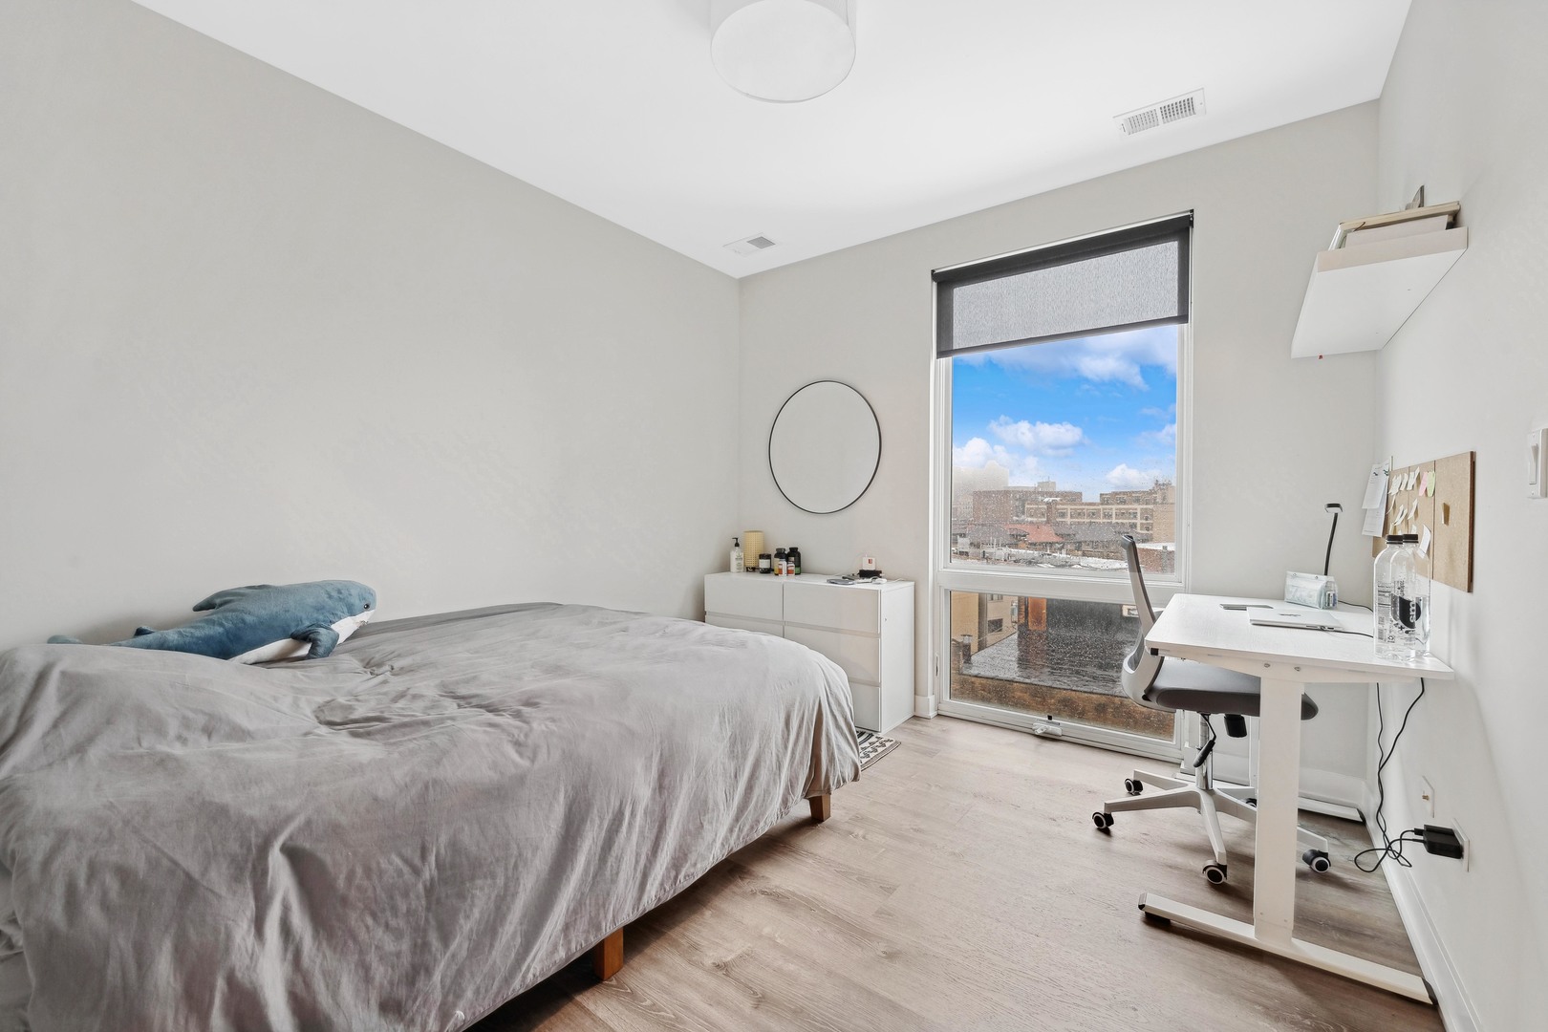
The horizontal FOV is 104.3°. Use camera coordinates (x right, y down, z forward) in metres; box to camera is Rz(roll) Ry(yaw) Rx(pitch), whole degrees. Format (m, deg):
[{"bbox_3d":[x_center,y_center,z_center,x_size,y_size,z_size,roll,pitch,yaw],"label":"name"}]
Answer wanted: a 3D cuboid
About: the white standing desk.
[{"bbox_3d":[1.639,0.743,1.983,0.600,0.793,1.150,1,1,38],"label":"white standing desk"}]

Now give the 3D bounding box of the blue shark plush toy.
[{"bbox_3d":[-1.608,0.347,1.817,0.800,0.270,0.310,0,1,-43],"label":"blue shark plush toy"}]

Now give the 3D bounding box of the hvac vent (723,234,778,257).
[{"bbox_3d":[-0.135,-1.593,3.568,0.280,0.020,0.175,1,1,35],"label":"hvac vent"}]

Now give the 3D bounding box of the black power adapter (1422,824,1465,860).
[{"bbox_3d":[1.523,0.744,1.374,0.050,0.030,0.072,1,1,37],"label":"black power adapter"}]

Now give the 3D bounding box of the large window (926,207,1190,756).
[{"bbox_3d":[1.361,-0.113,2.996,1.165,2.430,0.110,1,1,35],"label":"large window"}]

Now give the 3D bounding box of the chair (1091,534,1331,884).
[{"bbox_3d":[1.555,0.608,2.141,0.660,1.060,0.680,1,1,38],"label":"chair"}]

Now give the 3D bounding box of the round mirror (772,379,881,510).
[{"bbox_3d":[0.290,-0.420,3.700,0.810,0.820,0.025,1,1,35],"label":"round mirror"}]

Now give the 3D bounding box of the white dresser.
[{"bbox_3d":[0.164,0.748,3.631,1.250,0.735,0.380,1,1,35],"label":"white dresser"}]

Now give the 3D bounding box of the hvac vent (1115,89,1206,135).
[{"bbox_3d":[1.521,-1.573,2.368,0.287,0.020,0.168,1,1,35],"label":"hvac vent"}]

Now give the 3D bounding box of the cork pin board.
[{"bbox_3d":[1.821,0.008,1.720,0.014,0.297,1.130,1,1,38],"label":"cork pin board"}]

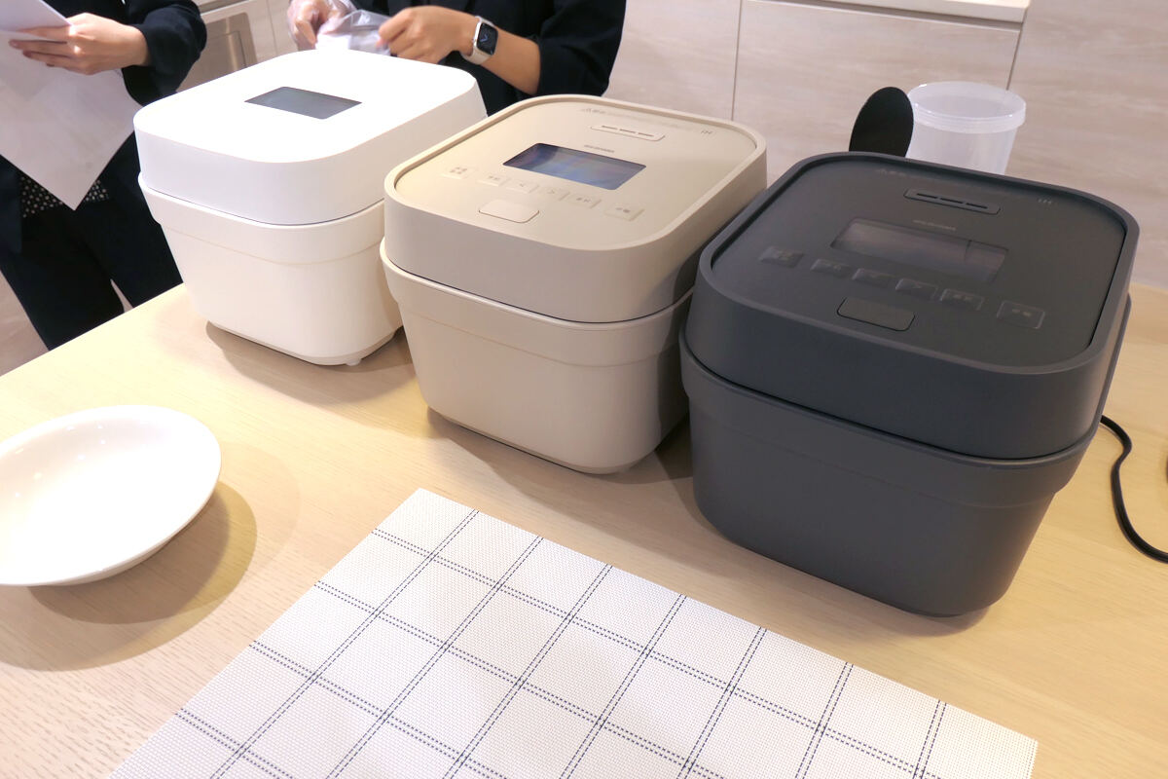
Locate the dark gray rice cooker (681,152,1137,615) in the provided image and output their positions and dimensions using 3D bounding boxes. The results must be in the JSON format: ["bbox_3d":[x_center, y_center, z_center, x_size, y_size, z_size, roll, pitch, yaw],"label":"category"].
[{"bbox_3d":[0.213,-0.013,0.549,0.260,0.208,0.284,19,41,25],"label":"dark gray rice cooker"}]

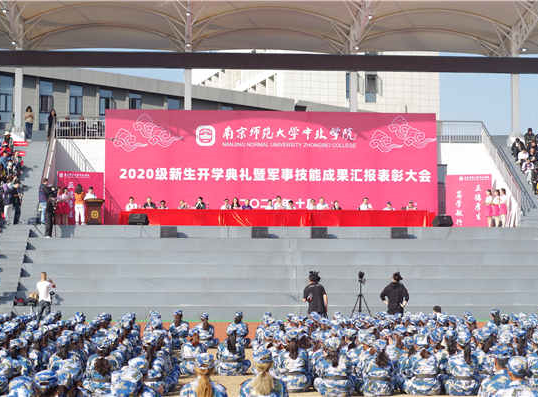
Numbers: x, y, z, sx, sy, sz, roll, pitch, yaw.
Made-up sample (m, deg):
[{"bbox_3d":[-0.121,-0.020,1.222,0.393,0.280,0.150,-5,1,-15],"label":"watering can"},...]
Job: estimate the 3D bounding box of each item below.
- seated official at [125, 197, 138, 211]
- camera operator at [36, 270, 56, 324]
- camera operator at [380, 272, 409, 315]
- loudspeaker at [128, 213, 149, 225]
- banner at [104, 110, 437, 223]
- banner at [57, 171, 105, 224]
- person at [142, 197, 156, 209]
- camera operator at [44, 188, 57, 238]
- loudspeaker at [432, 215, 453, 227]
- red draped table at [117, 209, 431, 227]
[{"bbox_3d":[-5.647,0.587,51.159,0.520,1.300,0.750,0,-4,-6],"label":"seated official"},{"bbox_3d":[-7.477,3.332,41.746,0.550,1.740,0.500,-1,-4,22],"label":"camera operator"},{"bbox_3d":[3.140,2.760,31.200,0.680,1.770,0.420,0,-3,-5],"label":"camera operator"},{"bbox_3d":[-4.994,0.822,47.902,0.760,0.460,0.450,0,-3,-5],"label":"loudspeaker"},{"bbox_3d":[0.159,-1.177,52.613,14.050,4.950,0.200,0,-3,-5],"label":"banner"},{"bbox_3d":[-7.767,0.079,51.600,1.960,2.310,0.100,1,-3,-21],"label":"banner"},{"bbox_3d":[-4.861,0.543,50.511,0.550,1.280,0.750,0,-3,-5],"label":"person"},{"bbox_3d":[-8.217,0.617,46.855,0.500,1.750,0.520,2,-4,-30],"label":"camera operator"},{"bbox_3d":[6.901,0.923,49.600,0.760,0.440,0.480,0,-4,-6],"label":"loudspeaker"},{"bbox_3d":[0.406,0.796,50.132,12.750,0.760,0.650,0,-3,-5],"label":"red draped table"}]

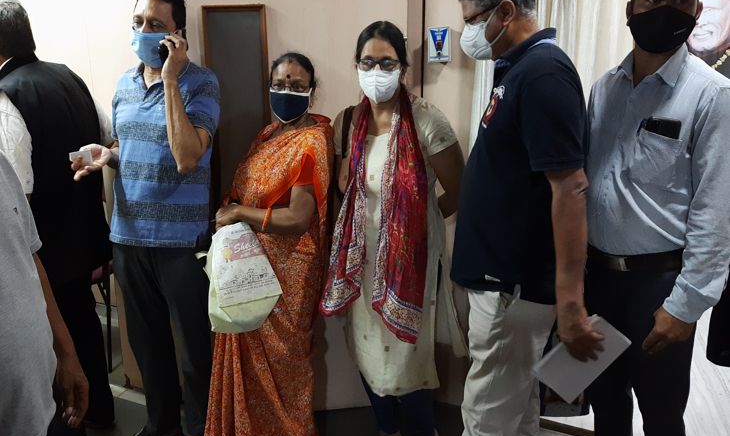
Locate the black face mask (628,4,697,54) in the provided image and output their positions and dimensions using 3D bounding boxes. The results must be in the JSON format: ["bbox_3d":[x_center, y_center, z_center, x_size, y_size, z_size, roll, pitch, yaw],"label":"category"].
[{"bbox_3d":[0.735,-0.465,1.250,0.160,0.125,0.110,8,13,27],"label":"black face mask"}]

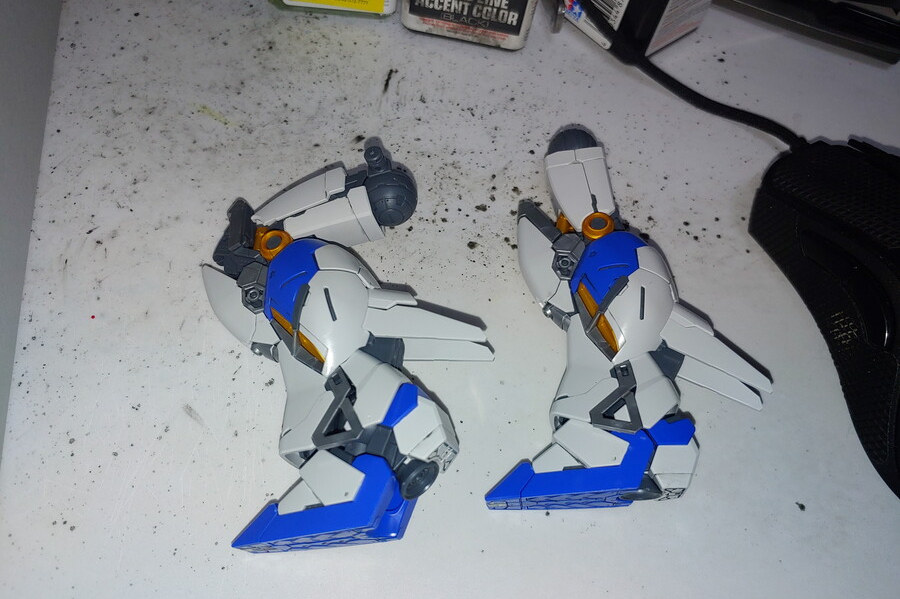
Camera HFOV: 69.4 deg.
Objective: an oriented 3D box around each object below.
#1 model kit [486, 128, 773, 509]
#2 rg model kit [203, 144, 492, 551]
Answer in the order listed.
[{"bbox_3d":[0.045,-0.006,0.159,0.065,0.031,0.118,8,56,-3],"label":"model kit"},{"bbox_3d":[-0.023,0.002,0.144,0.060,0.031,0.099,-7,58,-13],"label":"rg model kit"}]

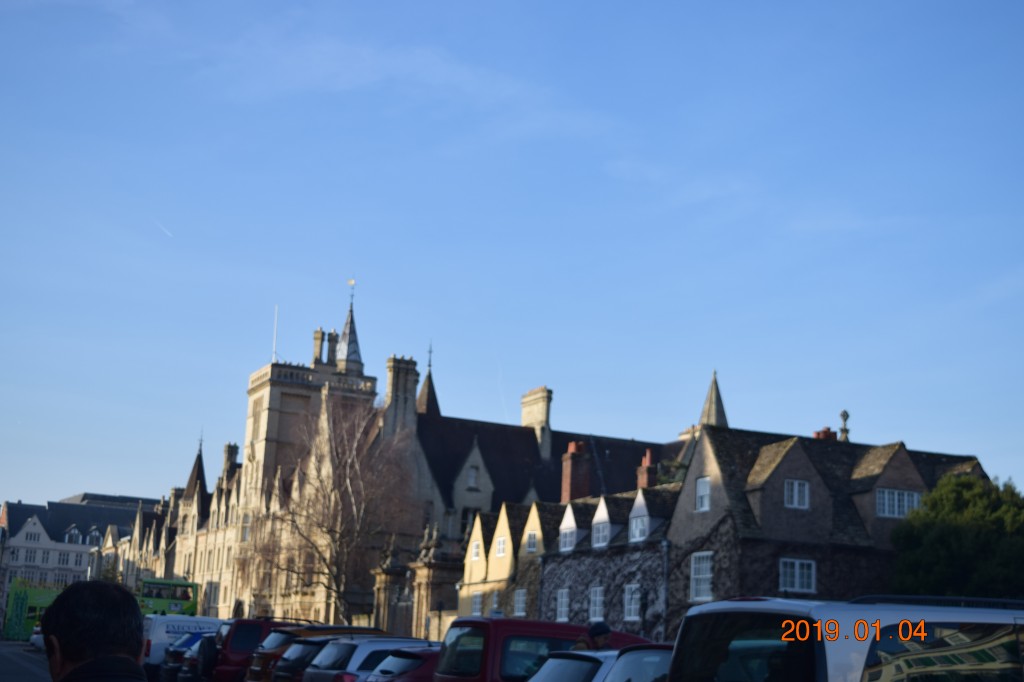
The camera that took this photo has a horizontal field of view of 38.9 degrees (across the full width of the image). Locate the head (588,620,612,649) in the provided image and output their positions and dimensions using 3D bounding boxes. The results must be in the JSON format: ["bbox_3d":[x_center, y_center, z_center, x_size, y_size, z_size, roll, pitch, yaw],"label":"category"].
[{"bbox_3d":[0.830,2.757,13.600,0.230,0.260,0.190,1,-12,10],"label":"head"}]

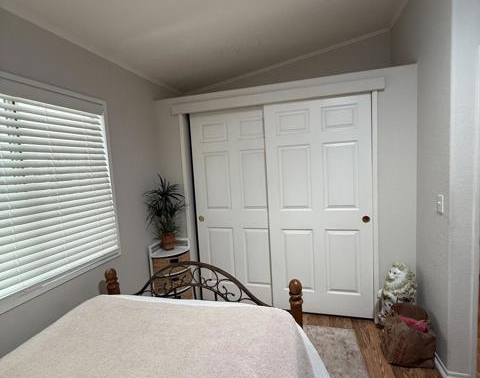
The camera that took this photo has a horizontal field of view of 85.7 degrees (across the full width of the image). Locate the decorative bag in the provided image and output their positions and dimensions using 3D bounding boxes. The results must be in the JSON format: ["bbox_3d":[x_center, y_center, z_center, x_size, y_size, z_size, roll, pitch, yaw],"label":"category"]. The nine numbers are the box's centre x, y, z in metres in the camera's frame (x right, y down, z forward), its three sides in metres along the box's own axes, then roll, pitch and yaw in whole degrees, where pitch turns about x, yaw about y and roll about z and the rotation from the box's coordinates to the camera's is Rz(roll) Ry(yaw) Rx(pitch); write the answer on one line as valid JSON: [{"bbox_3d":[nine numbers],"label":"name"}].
[{"bbox_3d":[1.218,1.041,1.881,0.310,0.360,0.220,-2,6,16],"label":"decorative bag"}]

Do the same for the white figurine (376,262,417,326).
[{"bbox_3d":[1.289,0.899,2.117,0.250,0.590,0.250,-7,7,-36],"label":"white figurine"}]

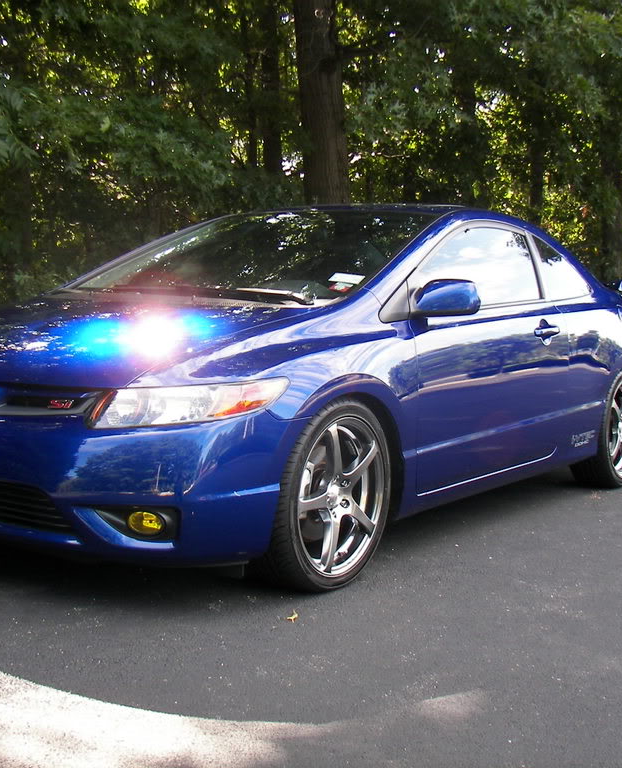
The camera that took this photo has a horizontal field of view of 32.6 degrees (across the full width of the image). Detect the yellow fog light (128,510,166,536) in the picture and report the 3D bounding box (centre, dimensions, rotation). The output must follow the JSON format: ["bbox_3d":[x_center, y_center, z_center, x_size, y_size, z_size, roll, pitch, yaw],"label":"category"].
[{"bbox_3d":[-0.463,0.396,3.049,0.115,0.078,0.050,5,6,34],"label":"yellow fog light"}]

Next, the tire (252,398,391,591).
[{"bbox_3d":[0.022,0.347,3.514,0.220,0.635,0.635,5,6,34],"label":"tire"}]

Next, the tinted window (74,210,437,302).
[{"bbox_3d":[-0.187,-0.586,4.377,1.360,0.120,0.980,5,28,34],"label":"tinted window"}]

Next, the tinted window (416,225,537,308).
[{"bbox_3d":[0.702,-0.493,4.455,0.070,0.390,1.300,-27,-12,33],"label":"tinted window"}]

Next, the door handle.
[{"bbox_3d":[1.034,-0.228,4.710,0.050,0.105,0.230,5,6,34],"label":"door handle"}]

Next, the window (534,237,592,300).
[{"bbox_3d":[1.216,-0.559,5.215,0.070,0.350,0.700,-26,-12,29],"label":"window"}]

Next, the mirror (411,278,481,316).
[{"bbox_3d":[0.481,-0.305,3.767,0.240,0.140,0.150,5,6,34],"label":"mirror"}]

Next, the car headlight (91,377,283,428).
[{"bbox_3d":[-0.364,0.057,3.131,0.400,0.165,0.490,5,6,34],"label":"car headlight"}]

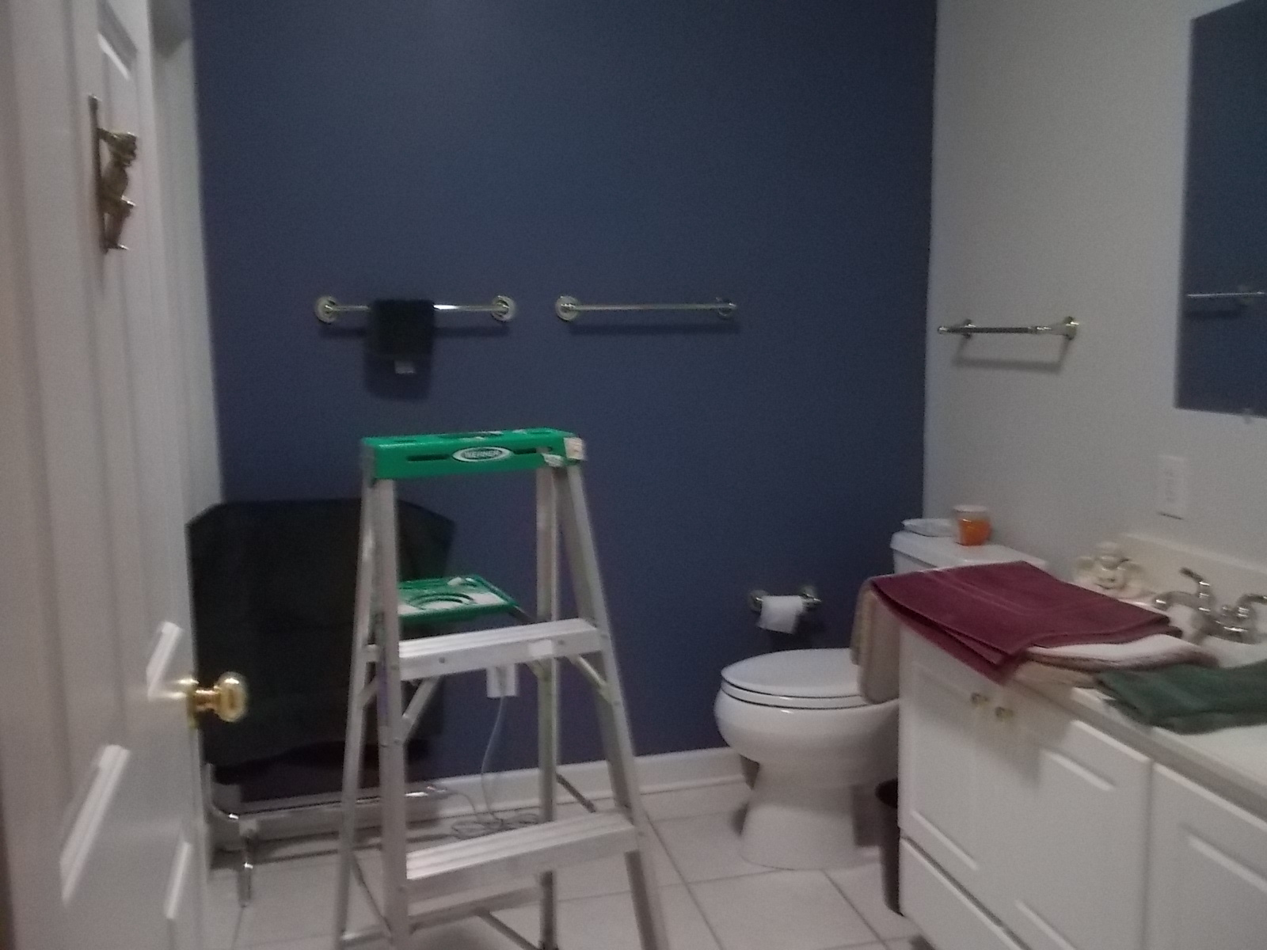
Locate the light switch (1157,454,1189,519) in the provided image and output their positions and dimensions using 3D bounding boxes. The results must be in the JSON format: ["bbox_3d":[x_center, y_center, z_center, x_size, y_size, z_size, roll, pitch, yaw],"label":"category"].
[{"bbox_3d":[1.089,0.024,2.155,0.012,0.119,0.078,-3,8,-13],"label":"light switch"}]

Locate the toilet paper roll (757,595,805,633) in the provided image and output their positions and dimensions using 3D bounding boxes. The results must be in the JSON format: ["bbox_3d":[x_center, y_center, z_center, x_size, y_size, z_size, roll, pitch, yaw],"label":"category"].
[{"bbox_3d":[0.418,0.399,3.031,0.120,0.109,0.060,-3,8,-13],"label":"toilet paper roll"}]

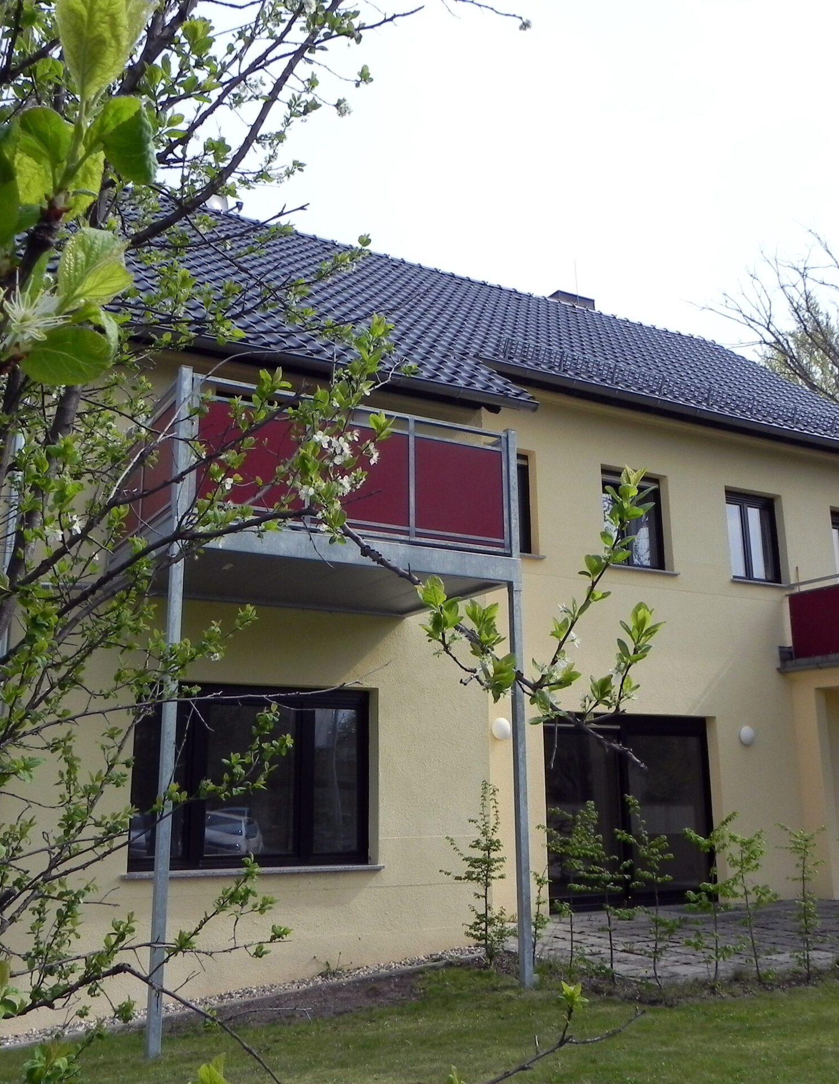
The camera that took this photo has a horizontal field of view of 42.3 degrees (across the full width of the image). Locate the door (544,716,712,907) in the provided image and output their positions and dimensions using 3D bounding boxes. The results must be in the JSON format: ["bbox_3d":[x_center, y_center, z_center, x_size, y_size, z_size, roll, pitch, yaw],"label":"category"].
[{"bbox_3d":[2.536,3.253,13.174,2.600,2.265,0.120,7,-15,-28],"label":"door"}]

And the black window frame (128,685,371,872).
[{"bbox_3d":[-1.514,2.141,9.958,2.295,1.613,0.120,7,-15,-28],"label":"black window frame"}]

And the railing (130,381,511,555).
[{"bbox_3d":[-0.904,-0.378,9.411,2.973,1.073,1.892,7,-15,-28],"label":"railing"}]

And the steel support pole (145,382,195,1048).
[{"bbox_3d":[-1.722,1.004,7.537,0.080,4.738,0.080,7,-15,-28],"label":"steel support pole"}]

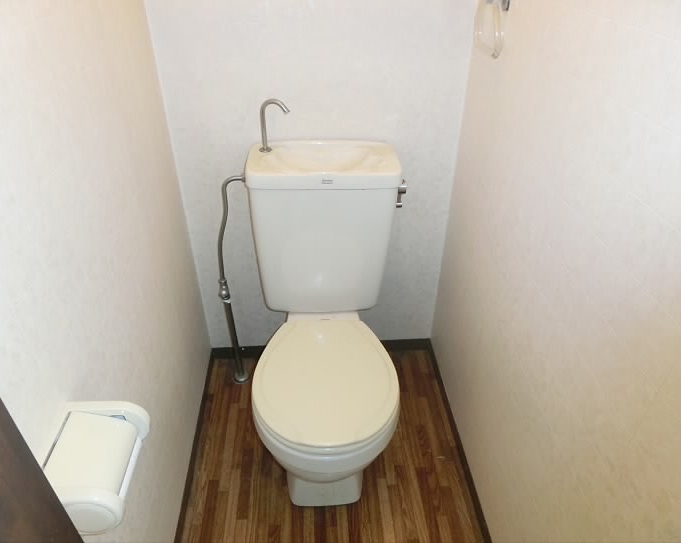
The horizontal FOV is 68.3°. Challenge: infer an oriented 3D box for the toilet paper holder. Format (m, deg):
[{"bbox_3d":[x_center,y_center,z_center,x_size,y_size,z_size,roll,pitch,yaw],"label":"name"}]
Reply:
[{"bbox_3d":[-0.356,0.287,0.747,0.110,0.102,0.163,-2,35,-3],"label":"toilet paper holder"}]

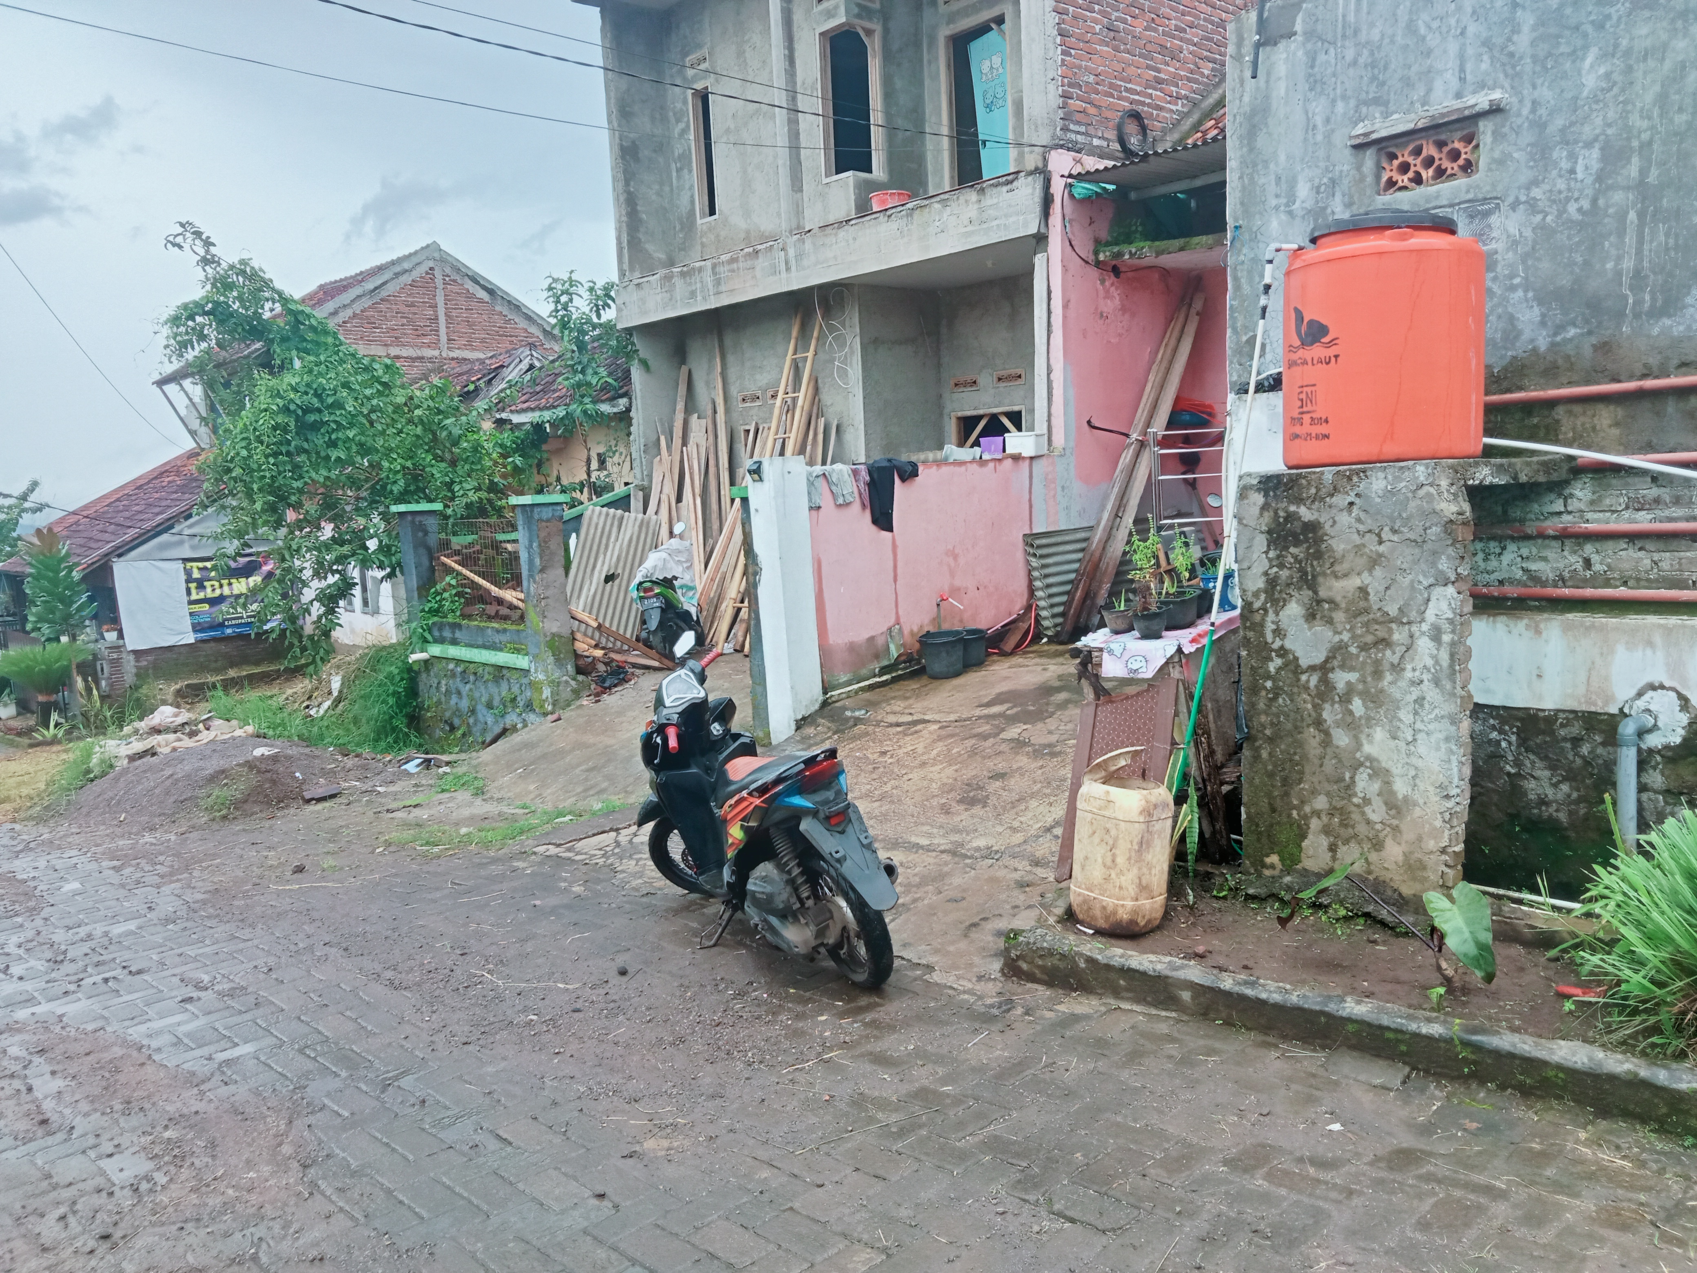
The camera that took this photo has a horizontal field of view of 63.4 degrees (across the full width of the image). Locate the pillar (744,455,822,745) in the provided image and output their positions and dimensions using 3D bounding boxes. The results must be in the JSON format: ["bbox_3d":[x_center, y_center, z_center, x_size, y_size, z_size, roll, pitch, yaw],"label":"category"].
[{"bbox_3d":[-0.357,-0.211,7.950,0.210,1.660,0.270,-7,7,-41],"label":"pillar"}]

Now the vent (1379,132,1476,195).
[{"bbox_3d":[2.343,-1.914,5.551,0.090,0.200,0.400,-7,7,-38],"label":"vent"}]

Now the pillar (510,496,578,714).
[{"bbox_3d":[-2.196,-0.226,9.950,0.300,1.580,0.300,-7,7,-41],"label":"pillar"}]

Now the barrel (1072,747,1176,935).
[{"bbox_3d":[0.854,0.627,4.260,0.300,0.550,0.270,1,6,11],"label":"barrel"}]

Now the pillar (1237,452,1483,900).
[{"bbox_3d":[1.641,0.134,4.418,0.140,1.320,0.715,-7,7,-40],"label":"pillar"}]

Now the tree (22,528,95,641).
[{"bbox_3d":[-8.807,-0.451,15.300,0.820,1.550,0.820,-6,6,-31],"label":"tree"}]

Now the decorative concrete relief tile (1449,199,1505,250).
[{"bbox_3d":[2.487,-1.628,5.410,0.080,0.190,0.190,-7,7,-38],"label":"decorative concrete relief tile"}]

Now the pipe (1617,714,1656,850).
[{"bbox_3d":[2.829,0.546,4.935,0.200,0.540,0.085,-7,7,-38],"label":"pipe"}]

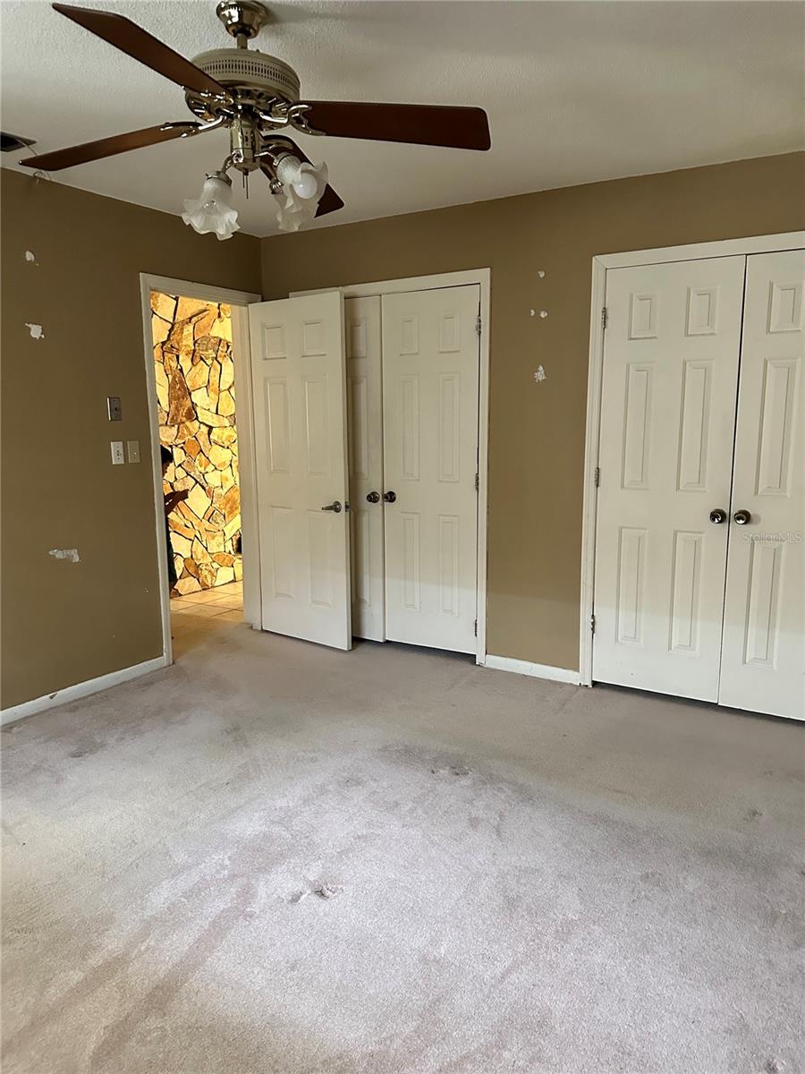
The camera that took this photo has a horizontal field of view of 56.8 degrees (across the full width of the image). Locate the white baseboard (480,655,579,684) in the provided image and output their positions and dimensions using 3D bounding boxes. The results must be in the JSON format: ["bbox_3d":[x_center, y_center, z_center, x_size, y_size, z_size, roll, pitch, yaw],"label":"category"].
[{"bbox_3d":[0.690,0.711,4.002,0.540,0.075,0.018,5,11,32],"label":"white baseboard"}]

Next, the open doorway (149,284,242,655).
[{"bbox_3d":[-1.170,-0.342,4.411,0.130,2.042,0.734,5,11,32],"label":"open doorway"}]

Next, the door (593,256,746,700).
[{"bbox_3d":[1.231,-0.236,3.518,0.602,2.018,0.040,5,11,32],"label":"door"}]

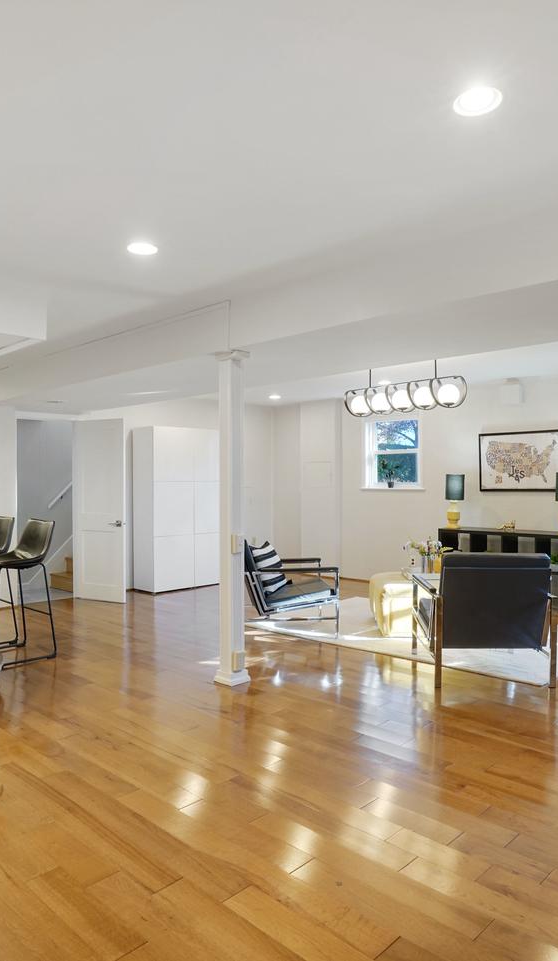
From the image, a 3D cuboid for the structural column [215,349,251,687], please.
[{"bbox_3d":[-0.313,0.244,4.211,0.170,2.150,0.170,-1,0,43],"label":"structural column"}]

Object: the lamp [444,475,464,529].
[{"bbox_3d":[2.006,0.233,7.340,0.230,0.620,0.230,-1,0,43],"label":"lamp"}]

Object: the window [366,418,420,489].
[{"bbox_3d":[1.480,-0.345,8.212,0.840,0.950,0.120,-1,0,43],"label":"window"}]

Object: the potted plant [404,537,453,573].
[{"bbox_3d":[1.347,0.665,5.705,0.410,0.320,0.270,0,0,13],"label":"potted plant"}]

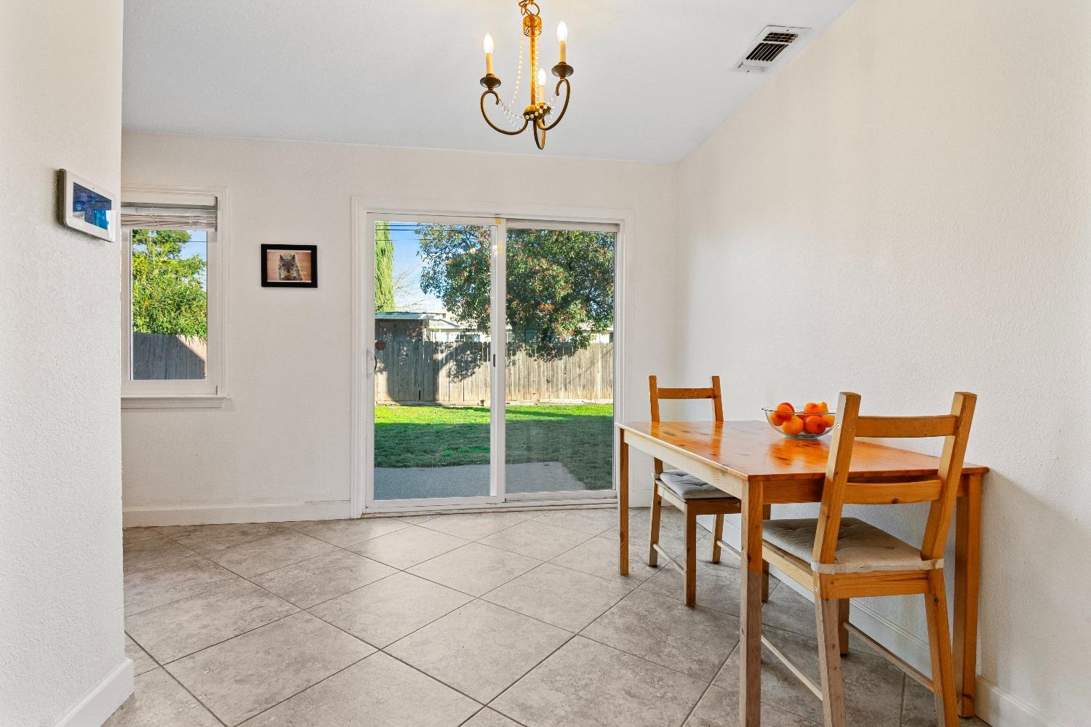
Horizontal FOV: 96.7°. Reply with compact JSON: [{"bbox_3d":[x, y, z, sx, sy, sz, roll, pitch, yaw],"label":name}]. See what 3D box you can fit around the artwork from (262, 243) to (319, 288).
[{"bbox_3d":[-1.701,-0.645,3.231,0.351,0.281,0.020,0,0,-7],"label":"artwork"}]

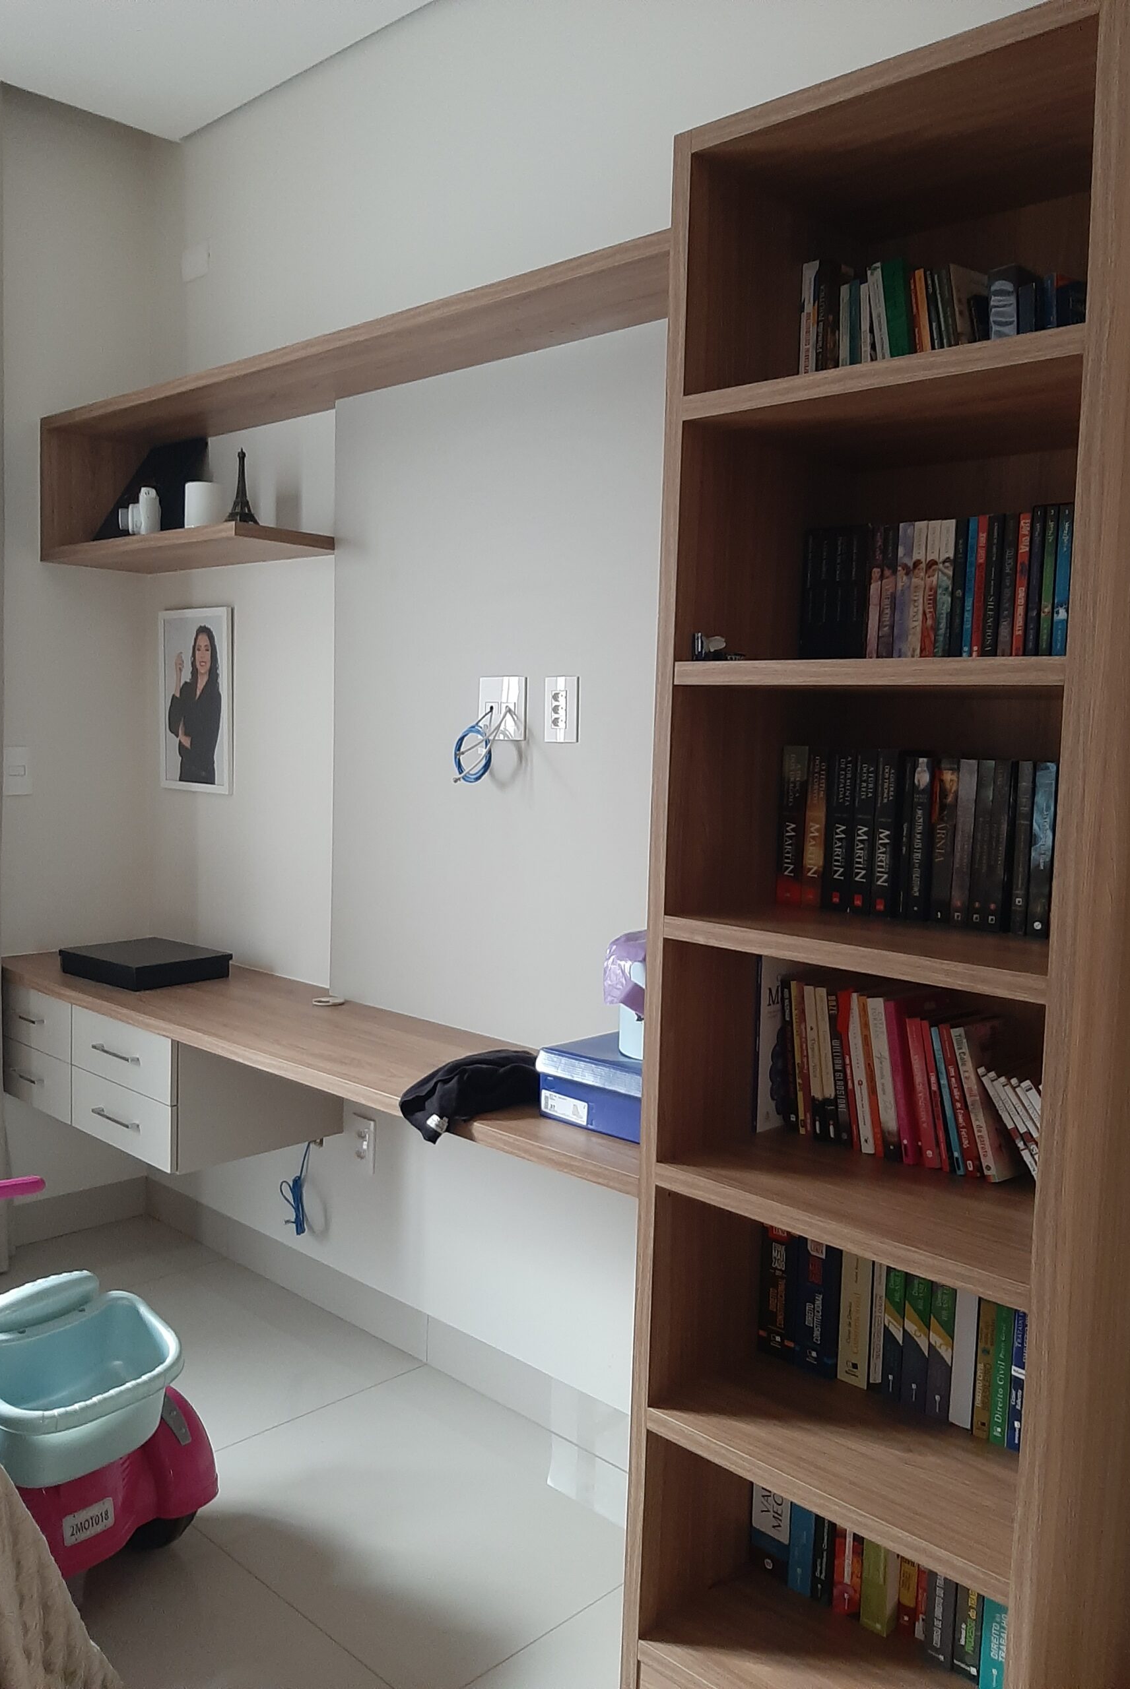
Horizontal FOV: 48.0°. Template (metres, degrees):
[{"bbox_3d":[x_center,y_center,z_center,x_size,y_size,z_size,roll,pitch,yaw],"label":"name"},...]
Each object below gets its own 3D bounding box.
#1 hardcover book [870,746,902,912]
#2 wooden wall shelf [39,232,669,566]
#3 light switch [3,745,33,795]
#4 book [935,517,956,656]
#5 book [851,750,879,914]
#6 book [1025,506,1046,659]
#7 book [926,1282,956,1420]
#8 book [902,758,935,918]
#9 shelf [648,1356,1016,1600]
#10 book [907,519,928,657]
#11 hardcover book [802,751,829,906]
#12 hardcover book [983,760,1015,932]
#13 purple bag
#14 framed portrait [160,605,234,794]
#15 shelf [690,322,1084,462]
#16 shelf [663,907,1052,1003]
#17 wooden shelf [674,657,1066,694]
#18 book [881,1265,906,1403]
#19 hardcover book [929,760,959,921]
[{"bbox_3d":[0.489,-0.018,1.783,0.029,0.229,0.157,6,7,42],"label":"hardcover book"},{"bbox_3d":[-0.435,-0.795,2.554,2.060,0.345,0.290,6,7,42],"label":"wooden wall shelf"},{"bbox_3d":[-1.422,-0.191,3.298,0.012,0.121,0.076,6,7,42],"label":"light switch"},{"bbox_3d":[0.546,-0.331,1.717,0.021,0.201,0.142,6,7,42],"label":"book"},{"bbox_3d":[0.466,-0.020,1.803,0.031,0.229,0.157,6,7,42],"label":"book"},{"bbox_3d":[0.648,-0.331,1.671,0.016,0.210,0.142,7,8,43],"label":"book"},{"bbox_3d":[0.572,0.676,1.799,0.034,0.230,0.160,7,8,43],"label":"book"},{"bbox_3d":[0.527,-0.011,1.752,0.033,0.224,0.157,6,7,42],"label":"book"},{"bbox_3d":[0.434,0.791,1.707,0.503,0.029,0.399,6,7,42],"label":"shelf"},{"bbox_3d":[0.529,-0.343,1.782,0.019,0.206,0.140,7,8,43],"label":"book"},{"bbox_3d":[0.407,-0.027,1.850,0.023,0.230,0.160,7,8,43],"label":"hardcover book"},{"bbox_3d":[0.601,-0.001,1.664,0.021,0.218,0.150,6,7,42],"label":"hardcover book"},{"bbox_3d":[0.165,0.201,2.045,0.180,0.150,0.180,6,7,42],"label":"purple bag"},{"bbox_3d":[-0.966,-0.377,3.338,0.333,0.473,0.018,6,7,42],"label":"framed portrait"},{"bbox_3d":[0.485,-0.547,1.611,0.525,0.031,0.425,7,8,43],"label":"shelf"},{"bbox_3d":[0.455,0.123,1.660,0.507,0.030,0.402,6,7,42],"label":"shelf"},{"bbox_3d":[0.464,-0.210,1.629,0.507,0.029,0.402,6,7,42],"label":"wooden shelf"},{"bbox_3d":[0.506,0.654,1.806,0.028,0.230,0.153,6,7,42],"label":"book"},{"bbox_3d":[0.547,-0.006,1.724,0.028,0.215,0.142,6,7,42],"label":"hardcover book"}]

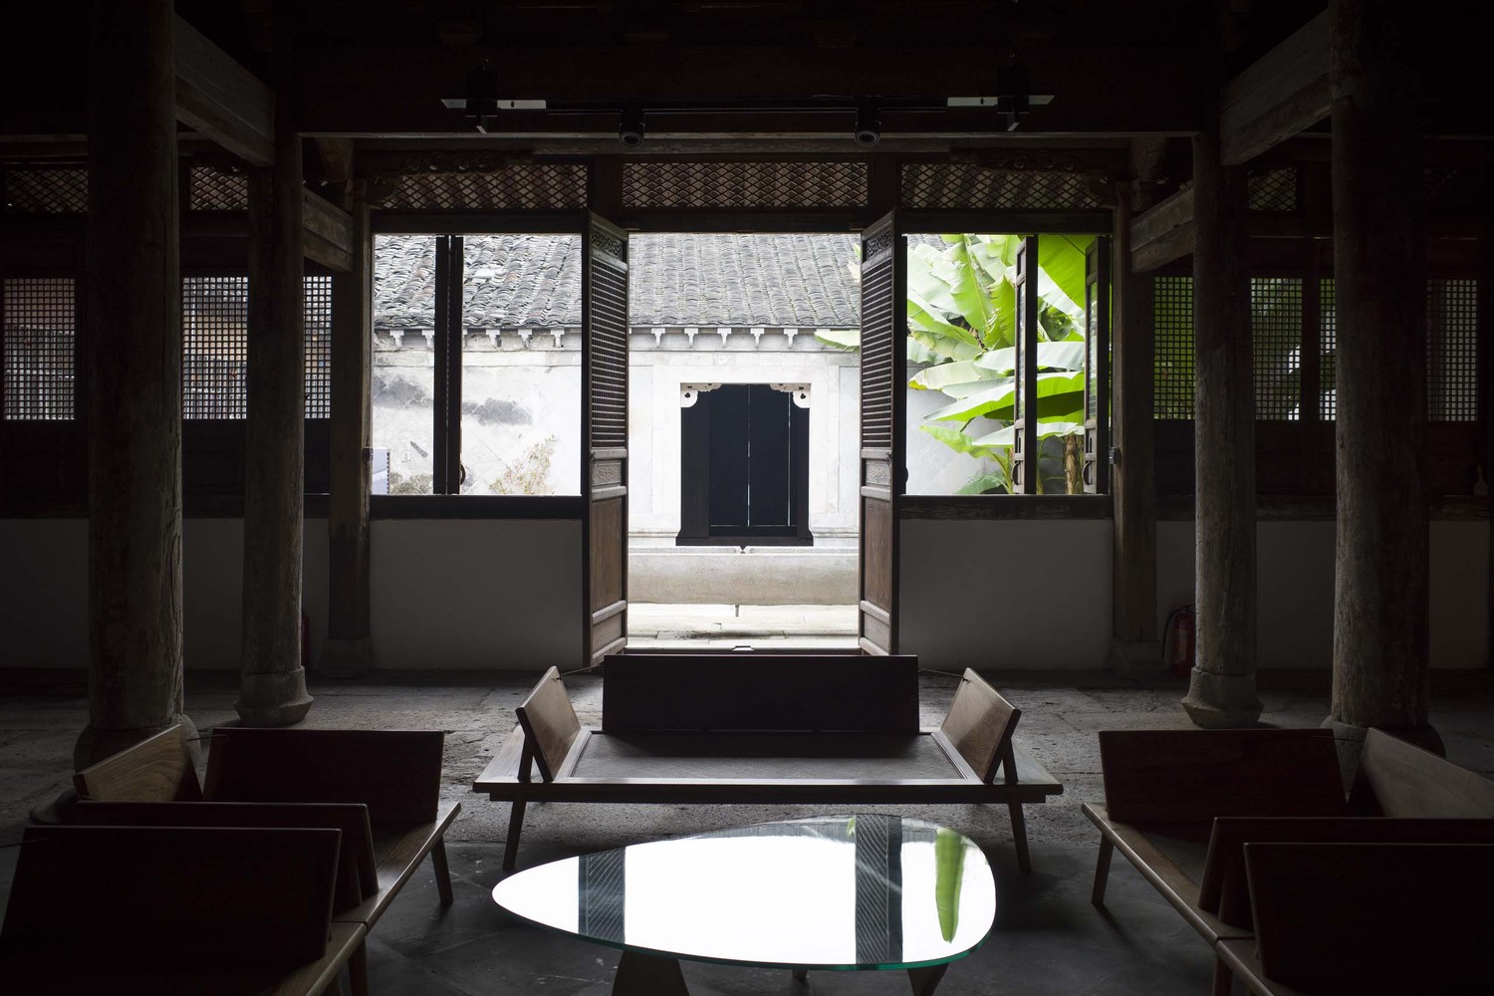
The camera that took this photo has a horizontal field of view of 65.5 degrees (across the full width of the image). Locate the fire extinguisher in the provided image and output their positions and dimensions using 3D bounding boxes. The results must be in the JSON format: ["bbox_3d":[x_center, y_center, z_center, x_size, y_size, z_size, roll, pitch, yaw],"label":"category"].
[{"bbox_3d":[2.786,0.922,7.447,0.206,0.469,0.154,0,2,0],"label":"fire extinguisher"}]

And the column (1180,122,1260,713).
[{"bbox_3d":[2.660,-0.410,6.500,0.430,3.420,0.430,0,1,0],"label":"column"}]

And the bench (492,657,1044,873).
[{"bbox_3d":[0.068,1.000,4.570,2.060,0.600,1.000,0,1,0],"label":"bench"}]

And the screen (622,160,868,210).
[{"bbox_3d":[-0.015,-2.041,7.579,1.627,0.325,0.051,0,2,0],"label":"screen"}]

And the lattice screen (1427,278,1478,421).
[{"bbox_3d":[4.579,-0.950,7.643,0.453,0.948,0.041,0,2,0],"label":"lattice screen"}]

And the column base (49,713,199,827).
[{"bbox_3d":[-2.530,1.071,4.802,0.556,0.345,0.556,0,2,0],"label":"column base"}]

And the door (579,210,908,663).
[{"bbox_3d":[-0.020,-0.386,7.700,2.060,2.900,0.740,0,1,0],"label":"door"}]

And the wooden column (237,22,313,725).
[{"bbox_3d":[-2.640,-0.690,6.500,0.420,3.950,0.420,0,1,0],"label":"wooden column"}]

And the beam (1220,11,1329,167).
[{"bbox_3d":[2.690,-1.990,5.770,0.200,0.460,1.200,0,1,0],"label":"beam"}]

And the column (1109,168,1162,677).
[{"bbox_3d":[2.646,-0.482,7.930,0.350,3.370,0.350,0,1,0],"label":"column"}]

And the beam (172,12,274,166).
[{"bbox_3d":[-2.556,-1.921,5.497,0.134,0.371,1.288,0,2,0],"label":"beam"}]

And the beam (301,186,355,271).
[{"bbox_3d":[-2.596,-1.606,6.888,0.124,0.350,1.133,0,2,0],"label":"beam"}]

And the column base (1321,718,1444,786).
[{"bbox_3d":[2.655,1.087,4.854,0.515,0.335,0.515,0,2,0],"label":"column base"}]

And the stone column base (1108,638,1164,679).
[{"bbox_3d":[2.644,1.096,7.900,0.390,0.270,0.370,0,1,0],"label":"stone column base"}]

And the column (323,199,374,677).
[{"bbox_3d":[-2.588,-0.409,7.556,0.304,3.111,0.304,0,2,0],"label":"column"}]

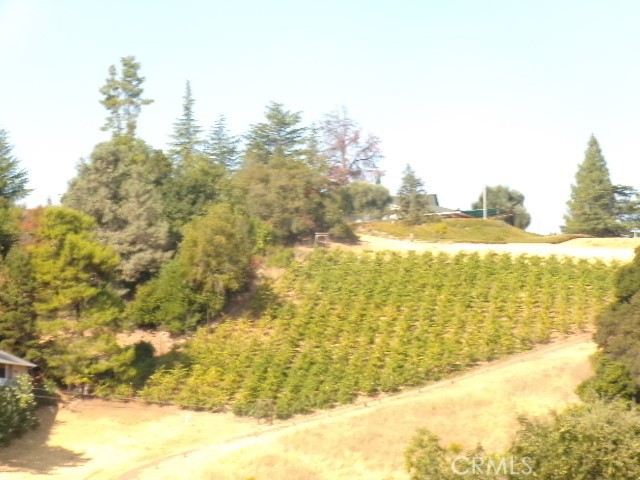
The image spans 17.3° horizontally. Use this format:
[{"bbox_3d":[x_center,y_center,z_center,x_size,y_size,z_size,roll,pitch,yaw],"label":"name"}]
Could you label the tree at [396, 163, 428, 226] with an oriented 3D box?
[{"bbox_3d":[13.820,-6.730,315.000,4.780,9.120,4.780,0,0,0],"label":"tree"}]

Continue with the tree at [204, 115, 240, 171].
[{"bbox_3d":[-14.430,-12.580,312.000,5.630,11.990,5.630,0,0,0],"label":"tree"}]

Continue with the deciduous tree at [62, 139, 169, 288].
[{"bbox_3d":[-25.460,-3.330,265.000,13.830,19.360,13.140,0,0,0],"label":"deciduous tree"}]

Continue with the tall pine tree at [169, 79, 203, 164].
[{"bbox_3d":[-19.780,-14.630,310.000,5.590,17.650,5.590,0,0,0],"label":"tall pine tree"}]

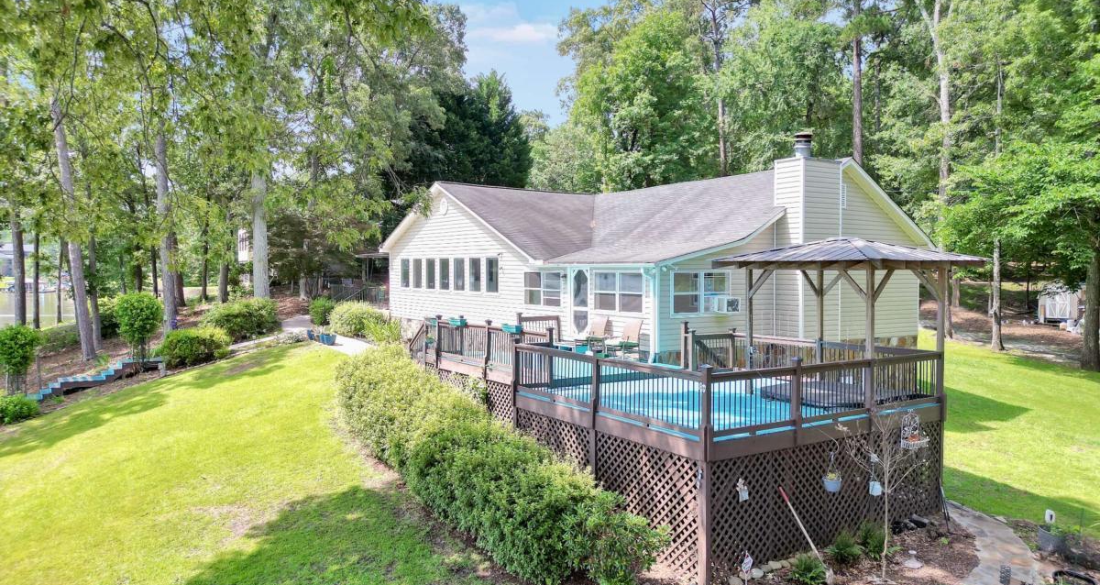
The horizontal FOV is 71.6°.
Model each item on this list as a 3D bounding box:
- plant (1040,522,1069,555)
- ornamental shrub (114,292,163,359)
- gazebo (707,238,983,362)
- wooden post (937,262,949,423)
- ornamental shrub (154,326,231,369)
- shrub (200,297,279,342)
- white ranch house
[{"bbox_3d":[7.668,3.744,11.600,0.400,0.420,0.400,1,2,34],"label":"plant"},{"bbox_3d":[-12.560,1.106,23.300,1.450,2.200,1.450,-1,2,-28],"label":"ornamental shrub"},{"bbox_3d":[5.333,0.474,13.877,3.050,2.920,3.600,-1,2,-33],"label":"gazebo"},{"bbox_3d":[6.900,0.871,13.386,0.125,2.780,0.115,-1,2,-33],"label":"wooden post"},{"bbox_3d":[-11.002,1.681,23.500,2.150,1.300,1.800,0,2,-25],"label":"ornamental shrub"},{"bbox_3d":[-13.019,1.115,32.000,3.300,1.800,2.700,-1,2,-22],"label":"shrub"},{"bbox_3d":[2.628,-1.206,27.609,11.800,6.250,17.750,-1,2,-33],"label":"white ranch house"}]

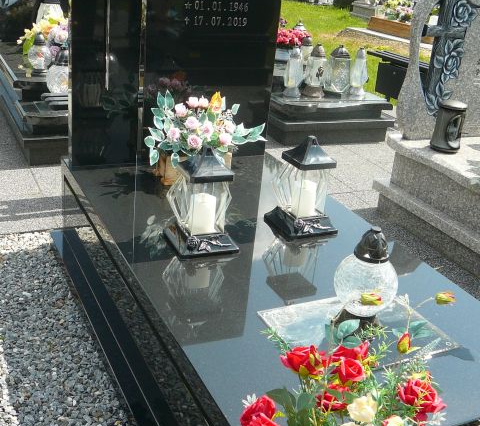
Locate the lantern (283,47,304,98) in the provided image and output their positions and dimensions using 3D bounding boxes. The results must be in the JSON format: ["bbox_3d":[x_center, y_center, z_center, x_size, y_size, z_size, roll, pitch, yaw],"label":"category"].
[{"bbox_3d":[0.376,-0.962,4.419,0.130,0.330,0.130,-6,25,-25],"label":"lantern"}]

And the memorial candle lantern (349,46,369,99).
[{"bbox_3d":[0.856,-0.992,4.562,0.127,0.332,0.127,-6,26,-25],"label":"memorial candle lantern"}]

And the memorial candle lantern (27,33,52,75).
[{"bbox_3d":[-1.167,-0.928,3.770,0.138,0.235,0.138,-6,26,-25],"label":"memorial candle lantern"}]

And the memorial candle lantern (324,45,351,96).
[{"bbox_3d":[0.703,-1.003,4.538,0.166,0.341,0.166,-6,26,-25],"label":"memorial candle lantern"}]

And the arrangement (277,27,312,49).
[{"bbox_3d":[0.418,-1.417,5.255,0.307,0.186,0.251,-6,25,-25],"label":"arrangement"}]

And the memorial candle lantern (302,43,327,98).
[{"bbox_3d":[0.532,-0.974,4.421,0.145,0.346,0.145,-6,26,-25],"label":"memorial candle lantern"}]

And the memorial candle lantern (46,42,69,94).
[{"bbox_3d":[-0.968,-0.783,3.521,0.172,0.258,0.172,-6,26,-25],"label":"memorial candle lantern"}]

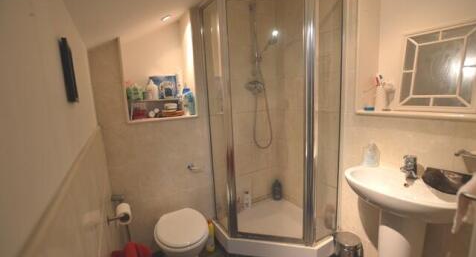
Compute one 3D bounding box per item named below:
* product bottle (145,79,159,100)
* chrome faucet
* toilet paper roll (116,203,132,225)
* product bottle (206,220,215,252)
[{"bbox_3d":[-0.665,-0.295,1.524,0.083,0.158,0.055,-7,9,-30],"label":"product bottle"},{"bbox_3d":[0.926,0.216,1.079,0.100,0.125,0.052,-7,9,-30],"label":"chrome faucet"},{"bbox_3d":[-0.767,0.564,1.336,0.093,0.093,0.115,-7,9,-30],"label":"toilet paper roll"},{"bbox_3d":[-0.236,0.939,1.726,0.062,0.268,0.055,-7,9,-30],"label":"product bottle"}]

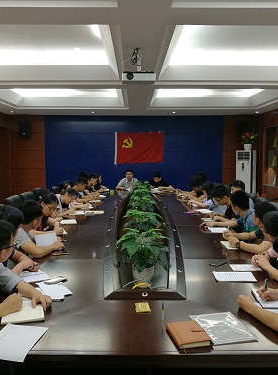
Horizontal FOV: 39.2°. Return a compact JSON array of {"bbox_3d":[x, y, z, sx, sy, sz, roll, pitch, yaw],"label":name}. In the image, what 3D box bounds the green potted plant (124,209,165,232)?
[{"bbox_3d":[0.035,0.400,3.389,0.360,0.400,0.360,0,4,0],"label":"green potted plant"}]

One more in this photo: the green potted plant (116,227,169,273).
[{"bbox_3d":[0.031,0.452,2.545,0.360,0.390,0.360,0,5,-1],"label":"green potted plant"}]

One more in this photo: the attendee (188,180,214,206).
[{"bbox_3d":[1.172,0.482,6.459,0.720,1.180,0.520,0,4,0],"label":"attendee"}]

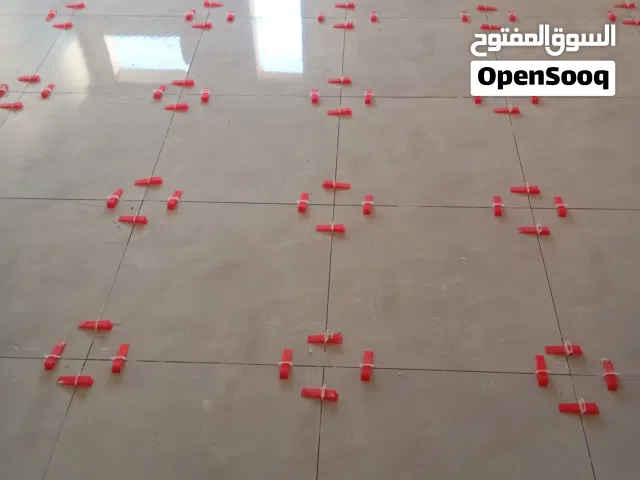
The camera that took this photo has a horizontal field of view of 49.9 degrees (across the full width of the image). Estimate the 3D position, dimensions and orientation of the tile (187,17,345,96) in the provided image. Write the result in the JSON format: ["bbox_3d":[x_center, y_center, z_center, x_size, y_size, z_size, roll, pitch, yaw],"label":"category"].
[{"bbox_3d":[-0.204,-0.748,2.783,0.600,0.010,0.600,1,45,3],"label":"tile"}]

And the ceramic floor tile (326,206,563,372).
[{"bbox_3d":[0.327,0.113,1.902,0.600,0.010,0.600,1,45,3],"label":"ceramic floor tile"}]

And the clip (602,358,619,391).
[{"bbox_3d":[0.699,0.321,1.658,0.022,0.021,0.087,4,45,5],"label":"clip"}]

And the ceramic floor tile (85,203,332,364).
[{"bbox_3d":[-0.272,0.100,1.933,0.600,0.010,0.600,1,45,3],"label":"ceramic floor tile"}]

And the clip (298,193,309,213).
[{"bbox_3d":[-0.050,-0.121,2.128,0.019,0.020,0.086,3,45,5],"label":"clip"}]

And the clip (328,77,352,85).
[{"bbox_3d":[0.074,-0.604,2.600,0.087,0.021,0.022,4,45,6],"label":"clip"}]

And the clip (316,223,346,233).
[{"bbox_3d":[0.030,-0.037,2.036,0.087,0.021,0.022,4,45,6],"label":"clip"}]

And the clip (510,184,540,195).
[{"bbox_3d":[0.636,-0.158,2.137,0.087,0.021,0.022,4,45,6],"label":"clip"}]

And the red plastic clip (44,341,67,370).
[{"bbox_3d":[-0.670,0.288,1.743,0.019,0.020,0.086,5,45,7],"label":"red plastic clip"}]

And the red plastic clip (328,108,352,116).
[{"bbox_3d":[0.071,-0.458,2.457,0.087,0.022,0.022,3,45,5],"label":"red plastic clip"}]

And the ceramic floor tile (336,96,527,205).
[{"bbox_3d":[0.359,-0.312,2.322,0.600,0.010,0.600,1,45,3],"label":"ceramic floor tile"}]

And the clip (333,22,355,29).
[{"bbox_3d":[0.101,-0.906,2.904,0.087,0.022,0.022,6,46,8],"label":"clip"}]

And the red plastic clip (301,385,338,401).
[{"bbox_3d":[-0.001,0.364,1.635,0.087,0.022,0.022,7,46,9],"label":"red plastic clip"}]

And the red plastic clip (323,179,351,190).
[{"bbox_3d":[0.053,-0.176,2.179,0.086,0.020,0.019,1,45,4],"label":"red plastic clip"}]

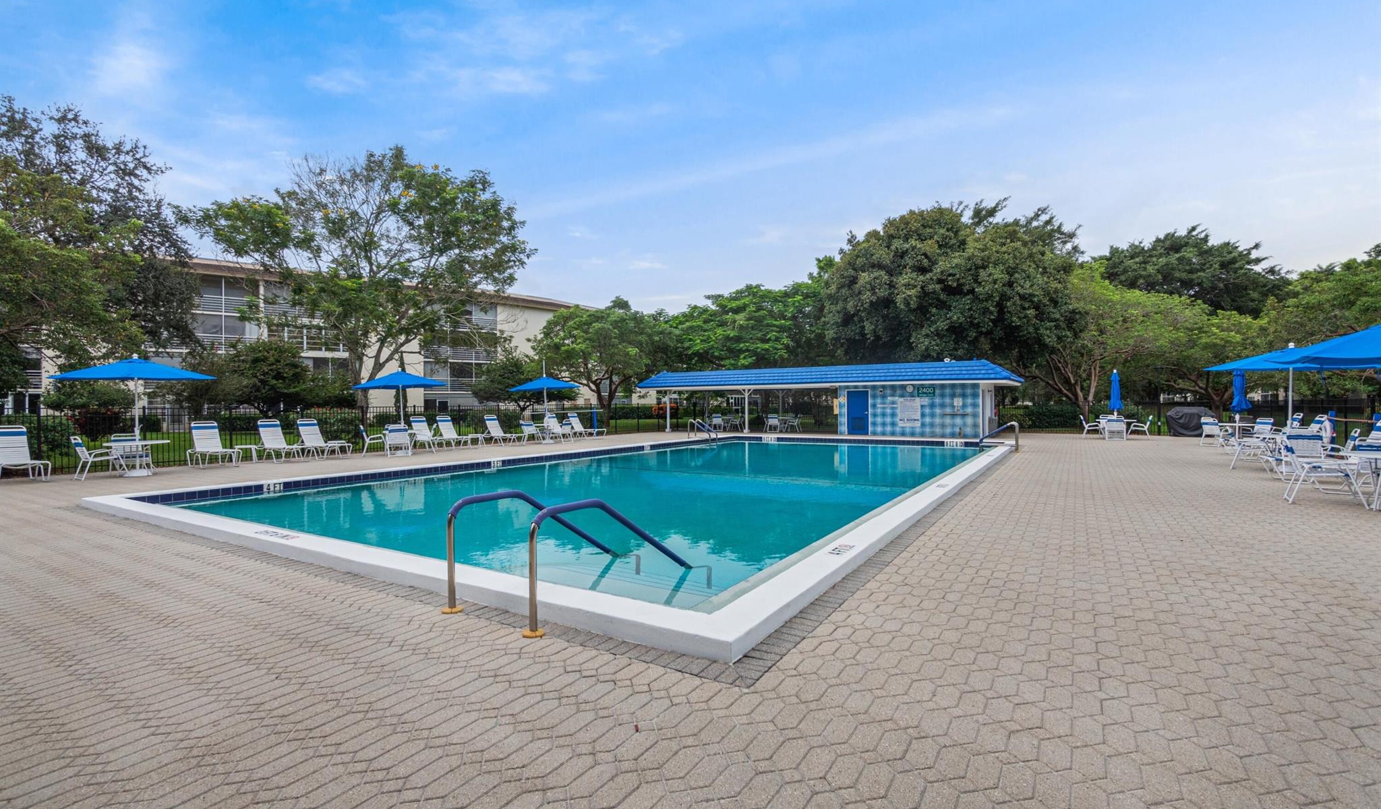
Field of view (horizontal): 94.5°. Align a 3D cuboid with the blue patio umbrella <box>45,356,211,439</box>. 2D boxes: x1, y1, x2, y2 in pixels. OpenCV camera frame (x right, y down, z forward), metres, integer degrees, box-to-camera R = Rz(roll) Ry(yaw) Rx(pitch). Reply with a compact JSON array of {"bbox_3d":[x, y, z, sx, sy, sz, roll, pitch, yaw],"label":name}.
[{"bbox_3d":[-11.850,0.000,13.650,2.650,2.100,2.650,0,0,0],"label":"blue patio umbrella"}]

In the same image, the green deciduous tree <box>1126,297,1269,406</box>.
[{"bbox_3d":[26.800,-2.000,33.500,6.600,7.000,6.400,0,0,0],"label":"green deciduous tree"}]

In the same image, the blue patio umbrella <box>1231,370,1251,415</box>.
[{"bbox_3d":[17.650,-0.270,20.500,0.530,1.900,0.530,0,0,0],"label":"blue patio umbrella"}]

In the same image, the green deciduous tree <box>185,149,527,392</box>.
[{"bbox_3d":[-14.900,-5.300,30.000,14.200,13.600,13.200,0,0,0],"label":"green deciduous tree"}]

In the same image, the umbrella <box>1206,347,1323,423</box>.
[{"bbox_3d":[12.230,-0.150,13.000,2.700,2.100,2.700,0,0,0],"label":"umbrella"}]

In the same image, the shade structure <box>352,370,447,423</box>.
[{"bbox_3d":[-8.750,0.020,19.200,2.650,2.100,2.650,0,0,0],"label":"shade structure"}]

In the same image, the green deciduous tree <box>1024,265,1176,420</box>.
[{"bbox_3d":[22.700,-3.150,35.500,7.800,9.200,7.500,0,0,0],"label":"green deciduous tree"}]

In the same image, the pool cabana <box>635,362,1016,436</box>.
[{"bbox_3d":[6.200,-0.240,33.000,19.300,3.350,5.400,0,0,32],"label":"pool cabana"}]

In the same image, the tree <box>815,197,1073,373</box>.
[{"bbox_3d":[15.500,-5.400,39.000,14.500,13.800,13.000,0,0,0],"label":"tree"}]

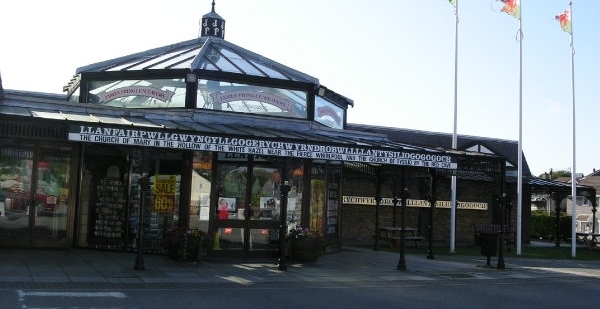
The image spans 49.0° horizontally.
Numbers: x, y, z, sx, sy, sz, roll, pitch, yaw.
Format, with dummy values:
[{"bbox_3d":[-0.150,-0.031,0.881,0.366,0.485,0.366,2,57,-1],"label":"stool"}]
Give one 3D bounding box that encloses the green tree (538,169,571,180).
[{"bbox_3d":[38.672,6.230,100.000,6.500,7.500,6.000,1,-4,21],"label":"green tree"}]

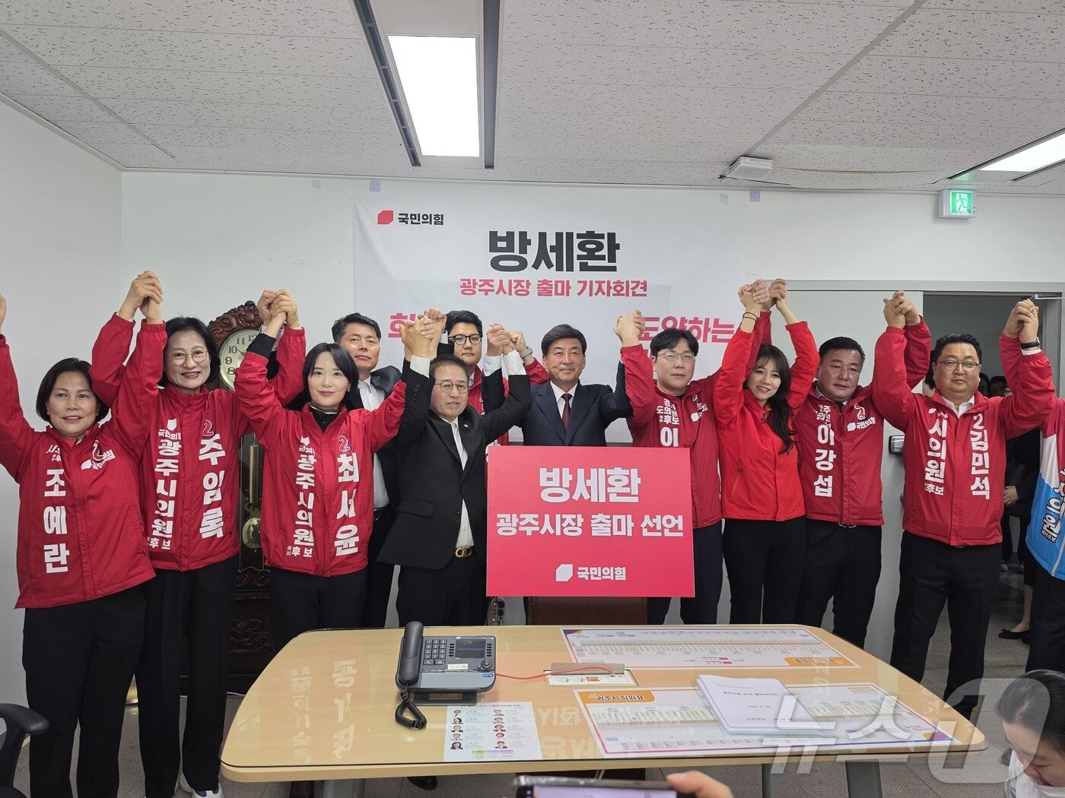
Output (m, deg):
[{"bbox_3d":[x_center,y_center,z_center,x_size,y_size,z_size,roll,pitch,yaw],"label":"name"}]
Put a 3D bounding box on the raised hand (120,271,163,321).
[{"bbox_3d":[-1.260,-0.332,2.280,0.120,0.155,0.090,0,1,-9],"label":"raised hand"}]

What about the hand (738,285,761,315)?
[{"bbox_3d":[0.927,-0.423,3.020,0.090,0.125,0.085,1,1,17],"label":"hand"}]

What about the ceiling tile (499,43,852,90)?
[{"bbox_3d":[0.482,-1.180,2.510,1.200,0.018,0.300,1,1,-4],"label":"ceiling tile"}]

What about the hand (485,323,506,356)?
[{"bbox_3d":[-0.144,-0.235,2.780,0.090,0.125,0.080,1,1,17],"label":"hand"}]

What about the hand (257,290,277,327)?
[{"bbox_3d":[-0.971,-0.335,2.600,0.090,0.140,0.090,0,1,-9],"label":"hand"}]

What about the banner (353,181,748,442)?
[{"bbox_3d":[0.122,-0.467,3.996,2.220,1.410,0.020,0,1,-4],"label":"banner"}]

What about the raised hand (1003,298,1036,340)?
[{"bbox_3d":[2.051,-0.336,2.980,0.125,0.170,0.110,1,1,35],"label":"raised hand"}]

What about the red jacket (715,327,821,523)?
[{"bbox_3d":[0.984,0.093,3.000,0.410,0.820,0.310,1,1,6],"label":"red jacket"}]

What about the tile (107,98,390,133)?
[{"bbox_3d":[-1.197,-1.223,3.040,1.190,0.018,0.295,0,1,-4],"label":"tile"}]

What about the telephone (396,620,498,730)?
[{"bbox_3d":[-0.213,0.665,1.767,0.250,0.160,0.250,1,1,-4],"label":"telephone"}]

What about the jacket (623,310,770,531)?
[{"bbox_3d":[0.720,0.096,3.150,0.610,0.920,0.340,1,1,0],"label":"jacket"}]

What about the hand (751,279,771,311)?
[{"bbox_3d":[0.913,-0.418,2.830,0.080,0.120,0.075,2,2,41],"label":"hand"}]

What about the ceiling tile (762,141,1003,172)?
[{"bbox_3d":[1.628,-1.182,3.451,1.190,0.018,0.300,1,1,-4],"label":"ceiling tile"}]

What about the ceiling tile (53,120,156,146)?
[{"bbox_3d":[-2.025,-1.261,3.336,0.330,0.015,0.300,1,1,-4],"label":"ceiling tile"}]

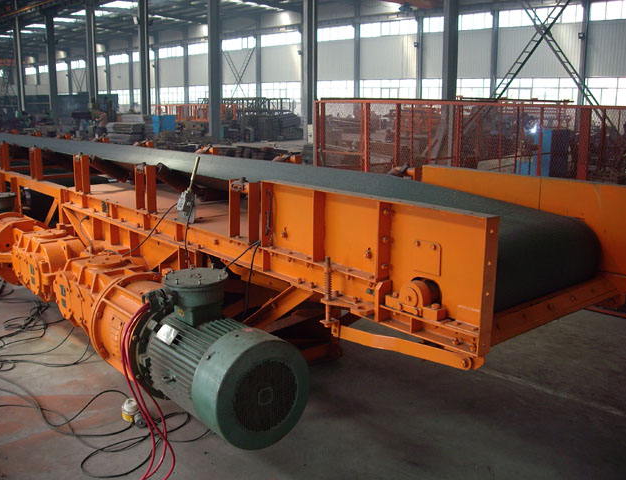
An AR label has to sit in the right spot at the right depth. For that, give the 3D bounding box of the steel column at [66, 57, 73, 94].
[{"bbox_3d":[-31.614,-20.301,91.467,0.400,8.200,0.270,-10,15,-40],"label":"steel column"}]

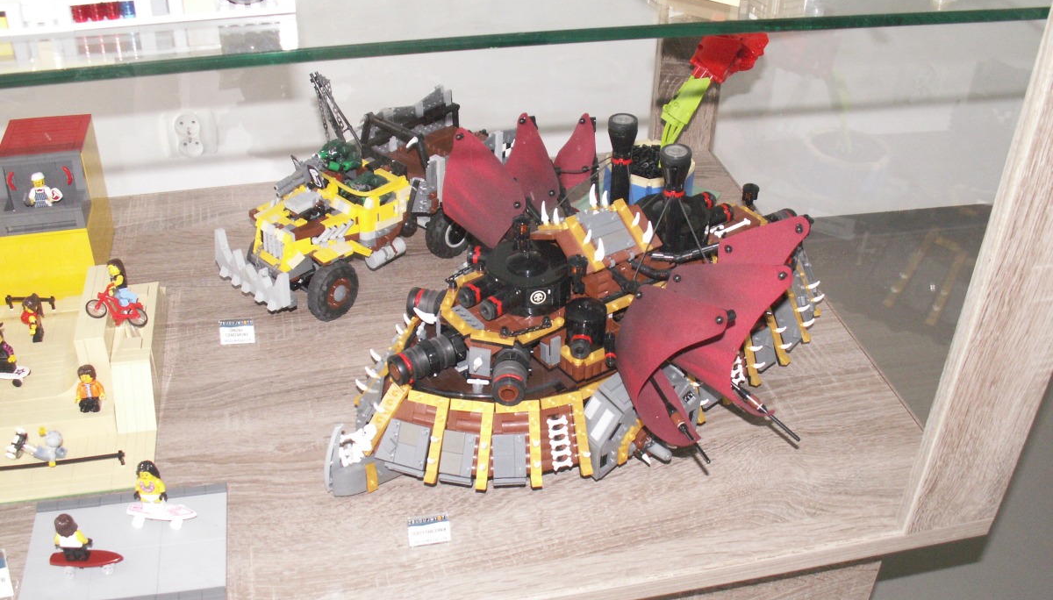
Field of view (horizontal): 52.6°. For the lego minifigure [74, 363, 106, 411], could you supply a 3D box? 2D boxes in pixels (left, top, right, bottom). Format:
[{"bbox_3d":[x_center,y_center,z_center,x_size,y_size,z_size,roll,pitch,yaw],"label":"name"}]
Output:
[{"bbox_3d":[-0.377,0.078,0.917,0.025,0.041,0.014,-3,36,-10],"label":"lego minifigure"}]

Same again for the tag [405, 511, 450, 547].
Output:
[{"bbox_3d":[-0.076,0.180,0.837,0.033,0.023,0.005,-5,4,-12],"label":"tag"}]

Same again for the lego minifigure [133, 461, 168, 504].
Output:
[{"bbox_3d":[-0.288,0.144,0.813,0.026,0.042,0.014,0,35,-6],"label":"lego minifigure"}]

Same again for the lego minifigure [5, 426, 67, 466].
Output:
[{"bbox_3d":[-0.394,0.116,0.858,0.048,0.024,0.030,-4,63,-12],"label":"lego minifigure"}]

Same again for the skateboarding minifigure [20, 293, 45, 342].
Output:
[{"bbox_3d":[-0.442,0.018,0.957,0.024,0.042,0.018,17,37,18],"label":"skateboarding minifigure"}]

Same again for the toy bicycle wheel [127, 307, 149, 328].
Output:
[{"bbox_3d":[-0.342,0.016,0.938,0.018,0.018,0.004,6,23,3],"label":"toy bicycle wheel"}]

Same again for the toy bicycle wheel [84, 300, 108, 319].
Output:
[{"bbox_3d":[-0.379,0.008,0.939,0.018,0.018,0.004,6,23,3],"label":"toy bicycle wheel"}]

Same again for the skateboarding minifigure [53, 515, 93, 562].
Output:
[{"bbox_3d":[-0.330,0.172,0.771,0.025,0.040,0.014,-4,36,-12],"label":"skateboarding minifigure"}]

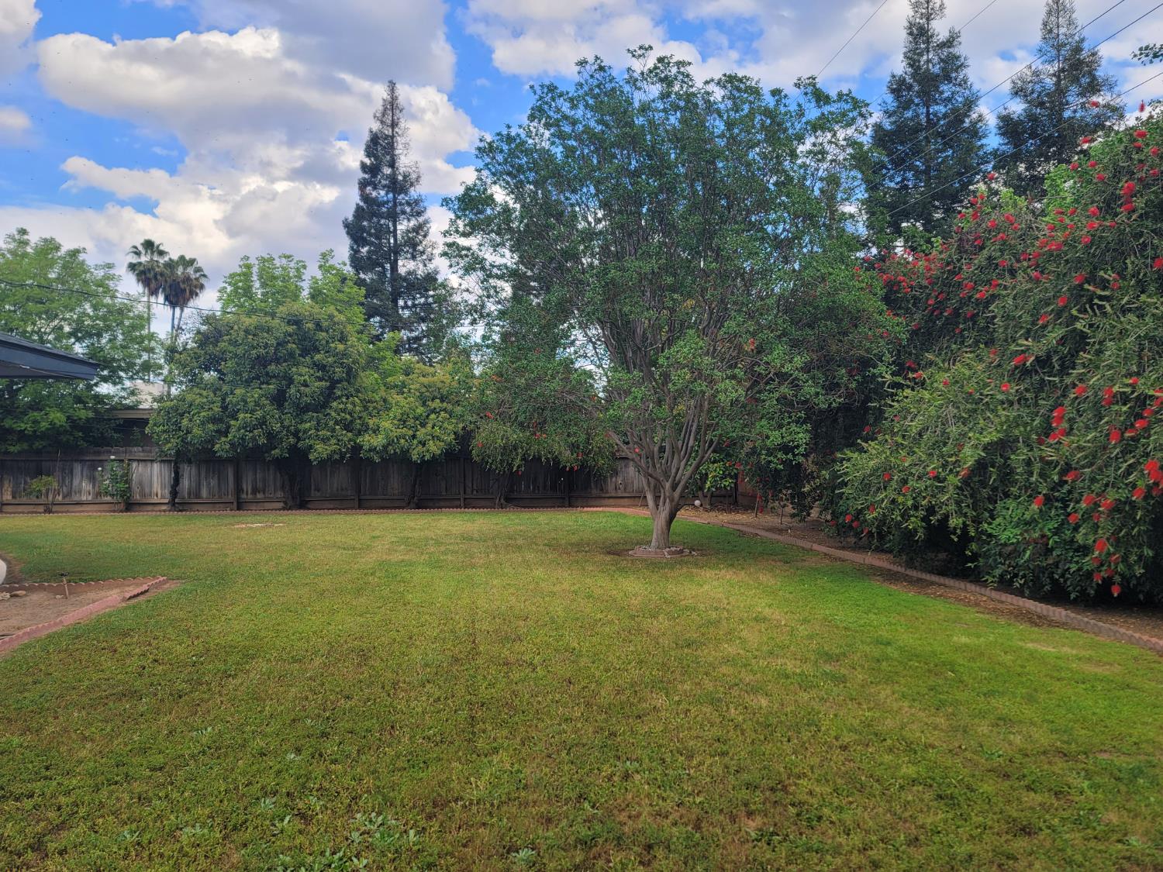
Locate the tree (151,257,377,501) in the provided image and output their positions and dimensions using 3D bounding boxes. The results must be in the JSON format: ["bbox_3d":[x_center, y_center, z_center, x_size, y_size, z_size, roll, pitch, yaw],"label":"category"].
[{"bbox_3d":[-8.389,-1.476,22.000,5.807,6.735,5.000,0,-1,0],"label":"tree"}]

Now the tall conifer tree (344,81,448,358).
[{"bbox_3d":[-10.226,-8.527,46.000,5.800,21.810,5.600,0,-1,0],"label":"tall conifer tree"}]

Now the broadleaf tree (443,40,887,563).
[{"bbox_3d":[1.405,-2.207,13.600,7.209,8.136,6.600,0,-1,0],"label":"broadleaf tree"}]

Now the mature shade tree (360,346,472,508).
[{"bbox_3d":[-4.383,-0.240,22.200,2.978,4.251,3.000,0,-1,0],"label":"mature shade tree"}]

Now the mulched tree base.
[{"bbox_3d":[1.290,1.870,13.650,1.100,0.150,1.050,0,-1,0],"label":"mulched tree base"}]

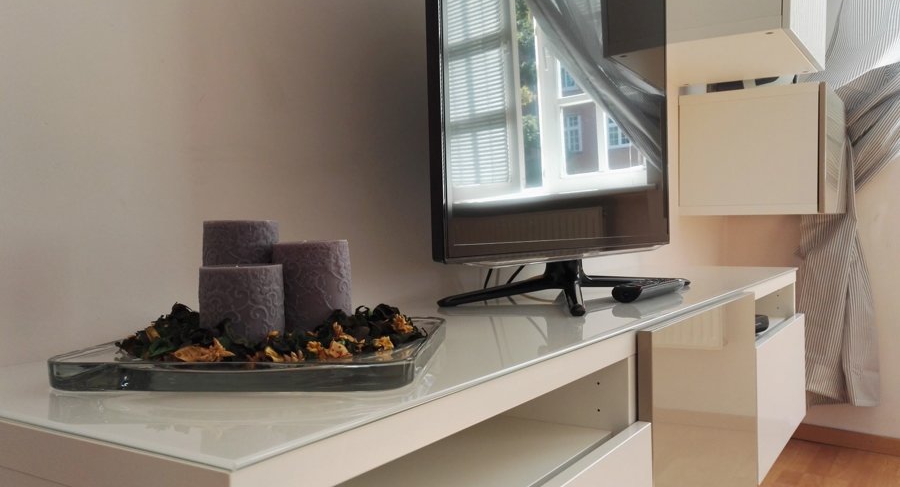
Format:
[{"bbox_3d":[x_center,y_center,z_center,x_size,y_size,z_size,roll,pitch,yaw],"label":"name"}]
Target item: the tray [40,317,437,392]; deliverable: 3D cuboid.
[{"bbox_3d":[-0.166,0.098,0.620,0.286,0.023,0.242,0,2,3],"label":"tray"}]

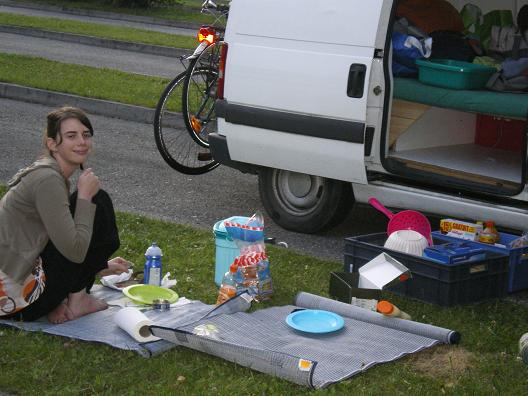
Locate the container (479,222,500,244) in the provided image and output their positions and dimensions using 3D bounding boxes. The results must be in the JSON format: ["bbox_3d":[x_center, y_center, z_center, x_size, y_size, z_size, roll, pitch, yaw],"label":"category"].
[{"bbox_3d":[1.053,0.227,6.197,0.080,0.230,0.080,3,11,0],"label":"container"}]

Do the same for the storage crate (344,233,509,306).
[{"bbox_3d":[0.729,0.316,6.002,0.410,0.190,0.610,-7,15,-43],"label":"storage crate"}]

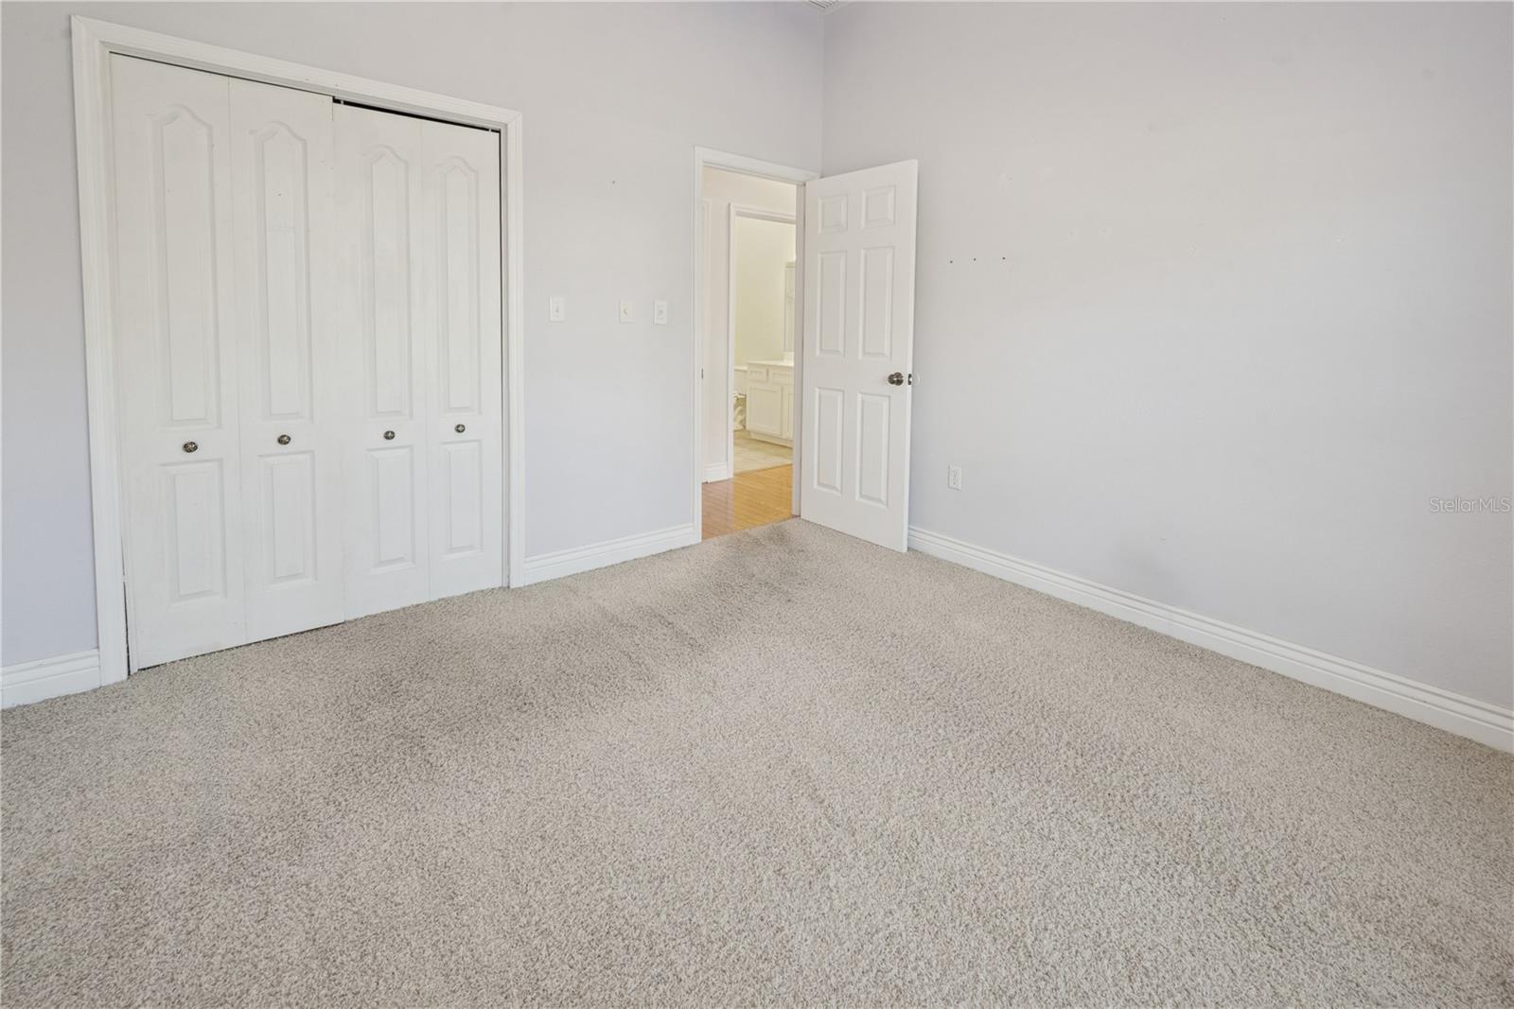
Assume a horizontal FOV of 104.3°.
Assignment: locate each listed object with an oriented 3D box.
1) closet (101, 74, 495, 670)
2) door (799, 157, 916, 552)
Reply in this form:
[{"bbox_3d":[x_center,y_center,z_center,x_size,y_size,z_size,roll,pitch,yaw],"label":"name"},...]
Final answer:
[{"bbox_3d":[-1.647,-0.538,2.326,1.180,2.030,0.045,-4,8,-35],"label":"closet"},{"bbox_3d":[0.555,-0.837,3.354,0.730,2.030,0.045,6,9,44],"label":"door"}]

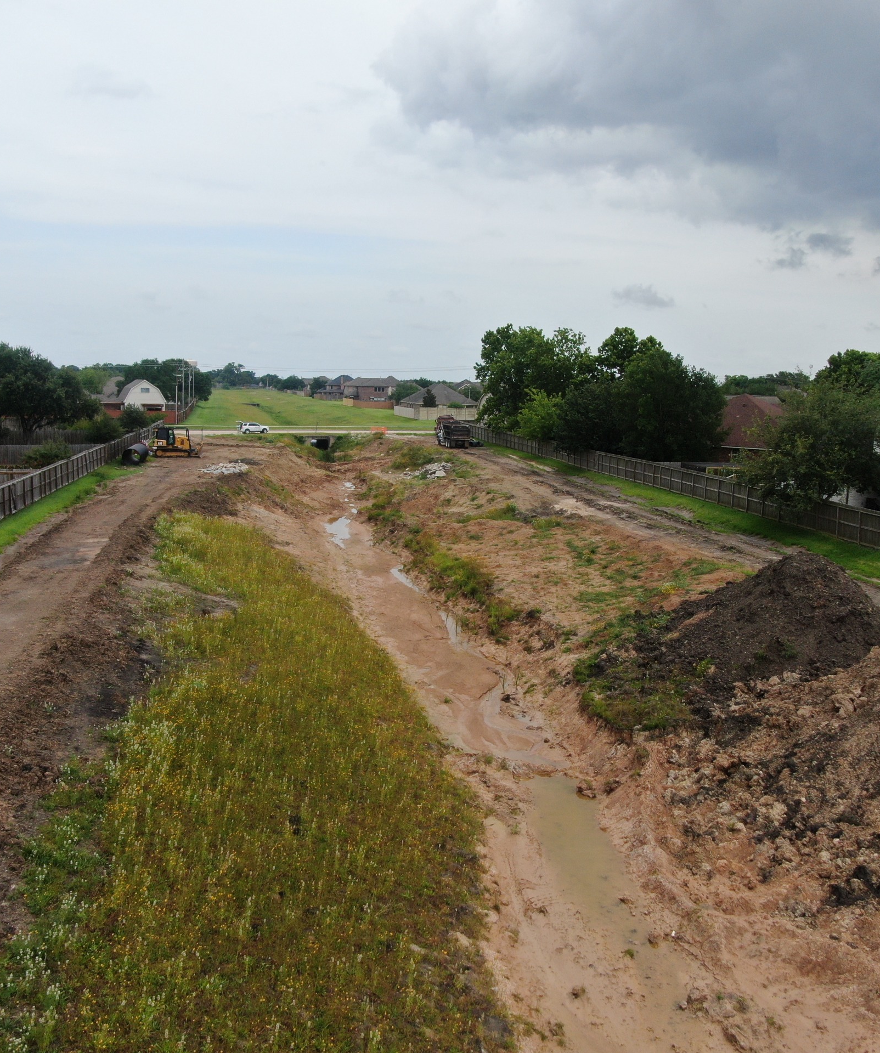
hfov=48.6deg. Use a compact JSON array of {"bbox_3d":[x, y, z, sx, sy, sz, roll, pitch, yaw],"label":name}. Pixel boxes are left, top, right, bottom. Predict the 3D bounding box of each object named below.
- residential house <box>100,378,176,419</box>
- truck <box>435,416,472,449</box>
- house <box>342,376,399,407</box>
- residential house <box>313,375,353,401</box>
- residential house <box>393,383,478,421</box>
[{"bbox_3d":[-65.876,-27.672,210.373,15.000,8.300,14.000,-2,9,-20],"label":"residential house"},{"bbox_3d":[1.785,-12.464,132.122,2.600,3.650,8.600,-1,9,-15],"label":"truck"},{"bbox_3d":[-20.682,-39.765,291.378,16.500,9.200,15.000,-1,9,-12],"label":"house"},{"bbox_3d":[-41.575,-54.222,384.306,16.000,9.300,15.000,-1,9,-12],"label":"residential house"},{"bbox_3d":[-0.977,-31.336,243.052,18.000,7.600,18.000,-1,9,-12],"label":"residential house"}]

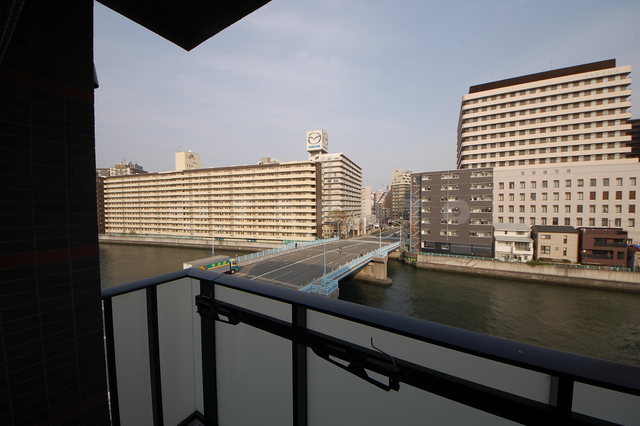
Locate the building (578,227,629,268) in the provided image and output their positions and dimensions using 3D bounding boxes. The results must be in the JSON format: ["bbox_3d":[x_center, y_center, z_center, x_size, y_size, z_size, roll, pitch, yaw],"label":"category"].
[{"bbox_3d":[62.761,7.249,49.651,6.804,8.300,7.500,0,2,23],"label":"building"}]

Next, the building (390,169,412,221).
[{"bbox_3d":[74.707,-16.522,196.522,16.847,45.600,20.000,0,2,18],"label":"building"}]

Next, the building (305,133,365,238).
[{"bbox_3d":[11.180,-16.376,130.375,18.897,50.100,46.000,0,2,23],"label":"building"}]

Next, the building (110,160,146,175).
[{"bbox_3d":[-162.843,-16.442,182.646,25.575,49.600,15.000,0,2,18],"label":"building"}]

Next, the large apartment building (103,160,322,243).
[{"bbox_3d":[-59.236,-4.964,104.495,123.705,29.800,9.500,0,2,17],"label":"large apartment building"}]

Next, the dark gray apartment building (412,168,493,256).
[{"bbox_3d":[36.913,-0.044,62.261,18.721,21.900,12.500,0,2,23],"label":"dark gray apartment building"}]

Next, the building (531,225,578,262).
[{"bbox_3d":[55.774,7.026,52.122,6.876,8.100,6.500,0,2,23],"label":"building"}]

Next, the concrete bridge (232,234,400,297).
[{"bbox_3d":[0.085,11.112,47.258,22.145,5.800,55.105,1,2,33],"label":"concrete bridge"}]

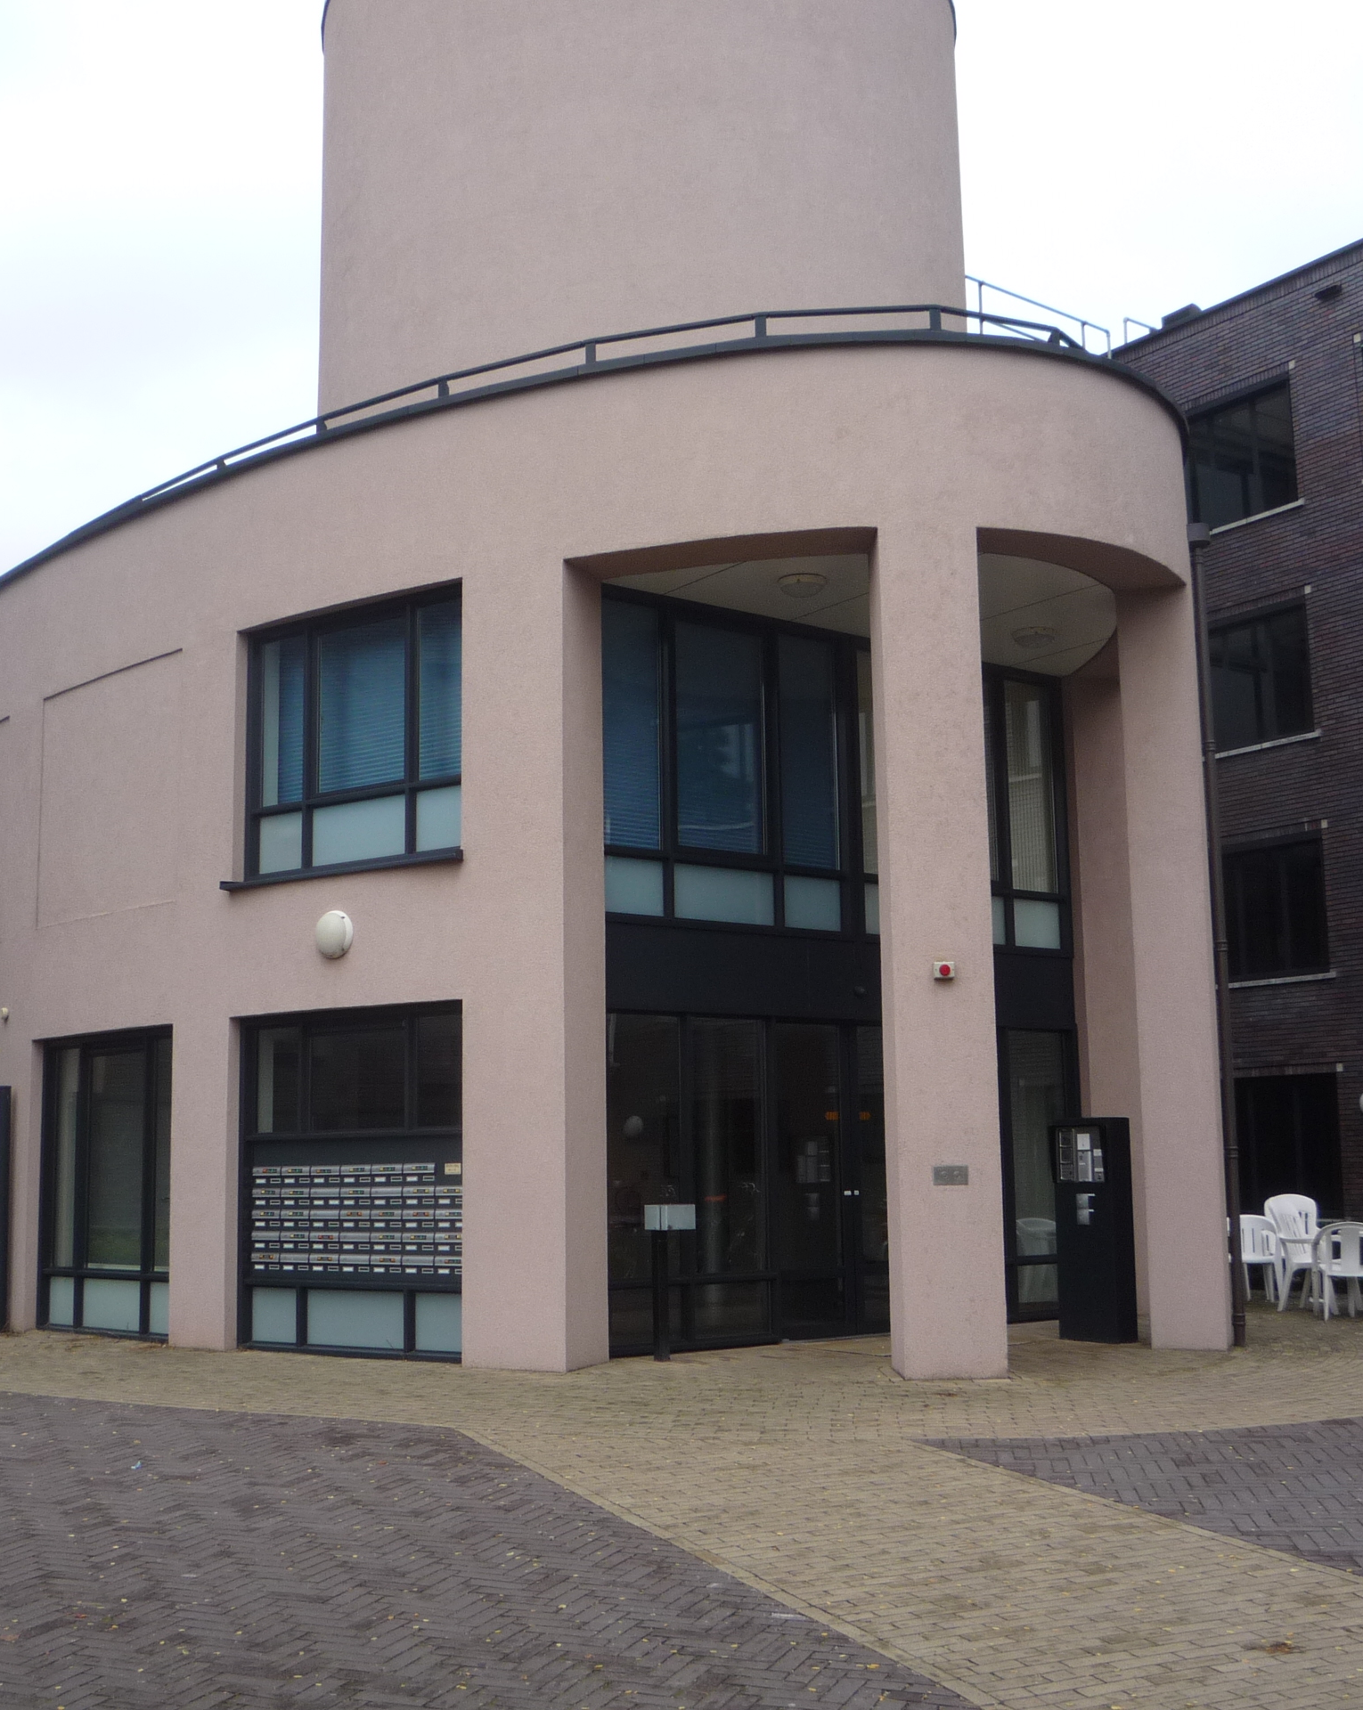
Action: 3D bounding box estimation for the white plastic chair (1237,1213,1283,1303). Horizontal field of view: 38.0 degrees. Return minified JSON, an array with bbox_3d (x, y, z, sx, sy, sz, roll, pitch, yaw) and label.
[{"bbox_3d":[5.422,3.852,18.765,0.560,0.800,0.560,-2,-9,7],"label":"white plastic chair"}]

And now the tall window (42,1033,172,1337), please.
[{"bbox_3d":[-4.786,2.765,16.605,2.280,2.500,0.130,-9,-12,43],"label":"tall window"}]

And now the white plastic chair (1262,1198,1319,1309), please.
[{"bbox_3d":[5.475,3.571,17.681,0.570,1.000,0.600,1,-10,-11],"label":"white plastic chair"}]

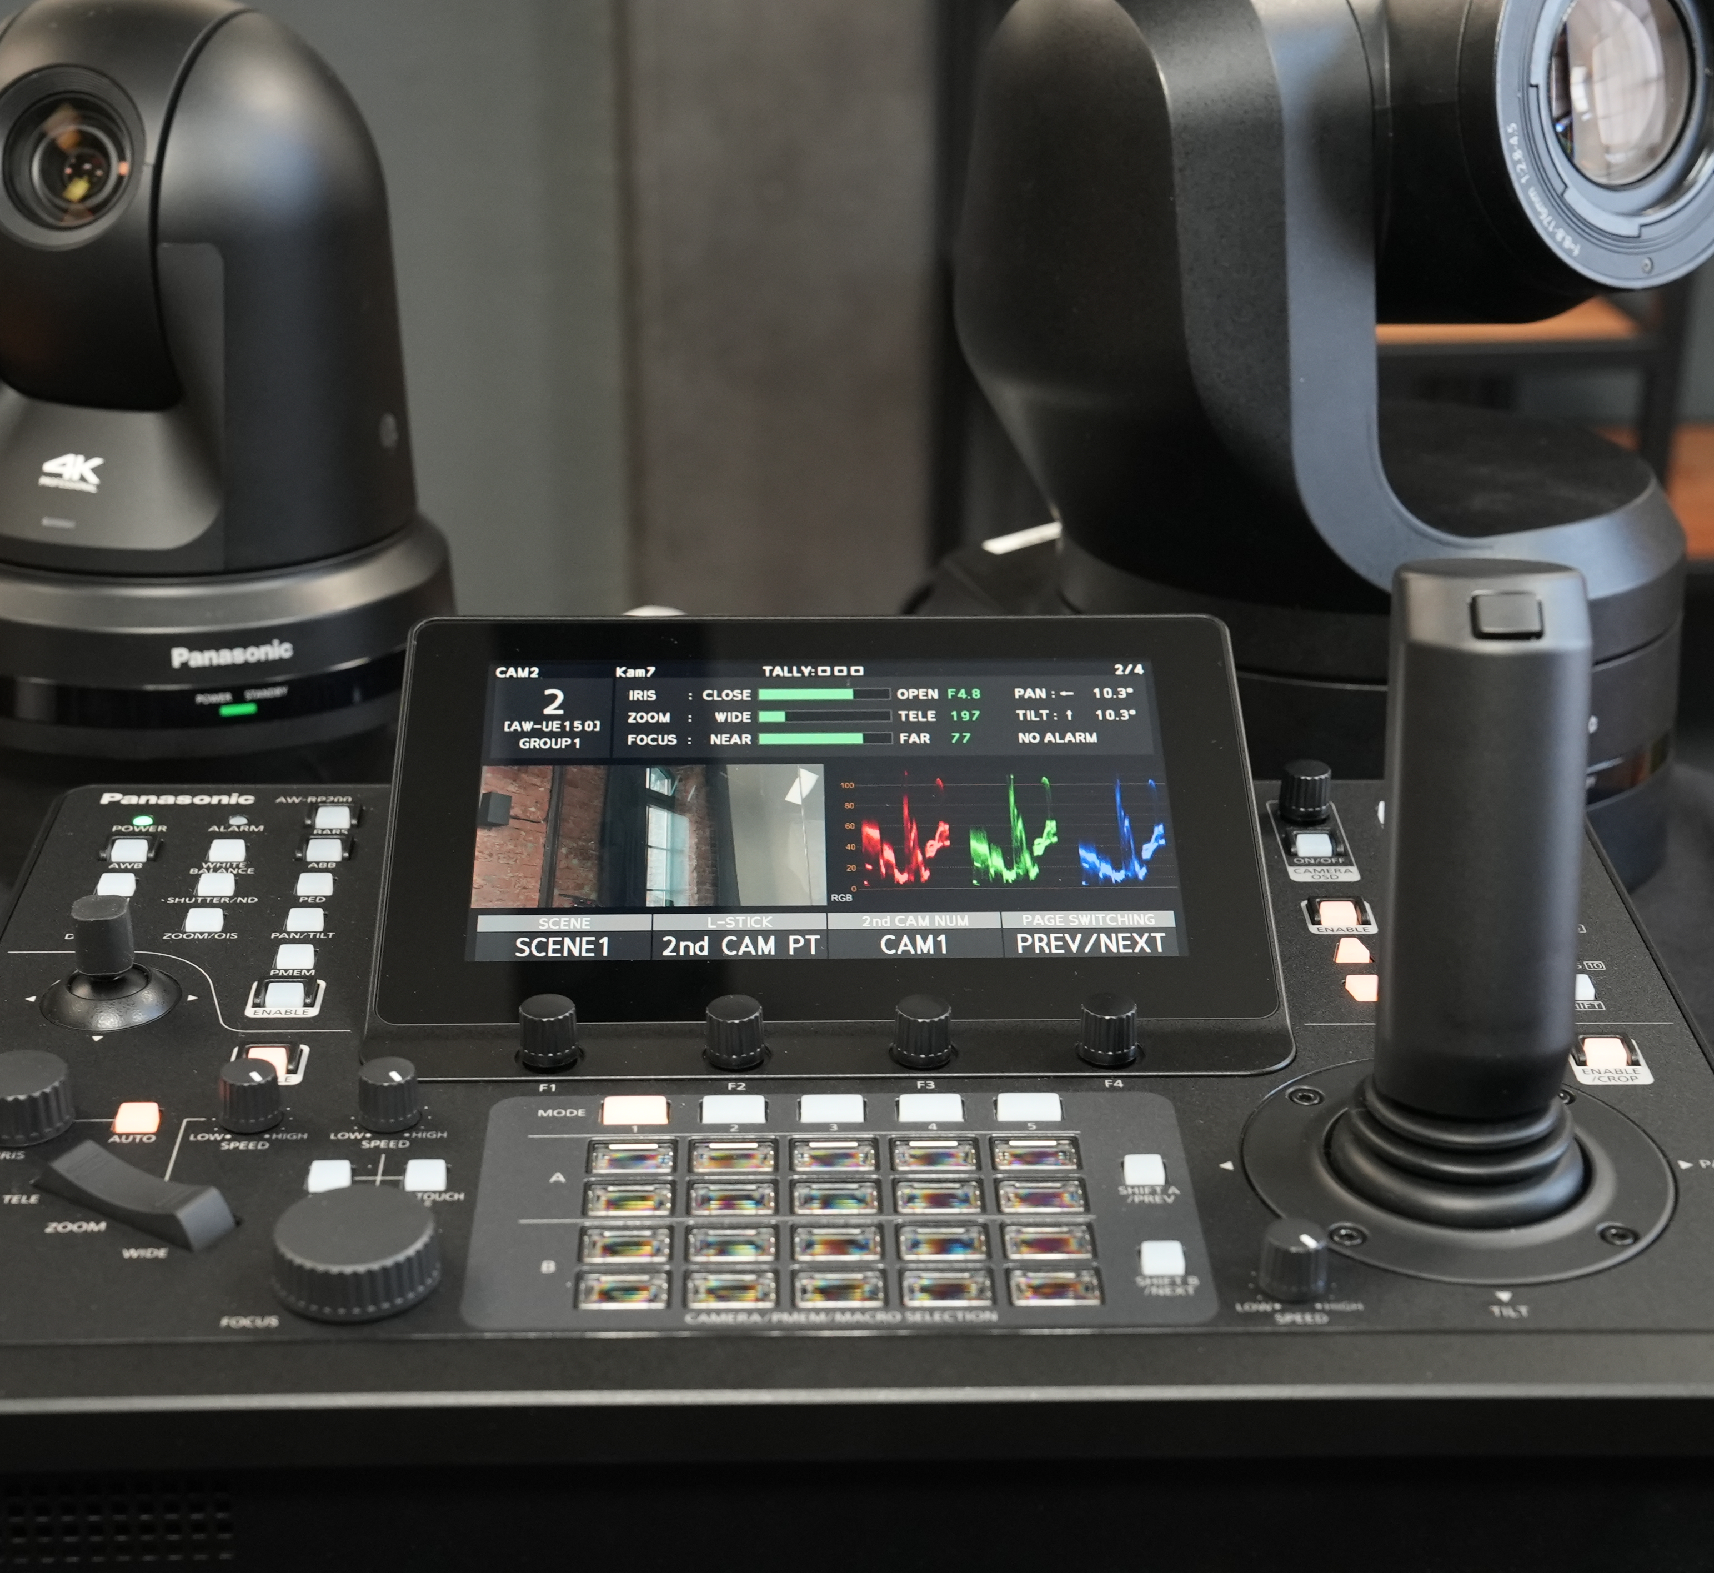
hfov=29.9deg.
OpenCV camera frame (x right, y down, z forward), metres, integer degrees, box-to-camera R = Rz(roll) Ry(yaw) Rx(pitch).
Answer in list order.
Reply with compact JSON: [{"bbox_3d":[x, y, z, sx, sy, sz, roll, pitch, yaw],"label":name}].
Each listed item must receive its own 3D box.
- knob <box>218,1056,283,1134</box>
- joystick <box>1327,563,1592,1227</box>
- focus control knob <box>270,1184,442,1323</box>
[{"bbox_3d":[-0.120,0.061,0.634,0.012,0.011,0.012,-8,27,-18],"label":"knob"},{"bbox_3d":[0.115,0.017,0.597,0.051,0.122,0.051,-2,25,-1],"label":"joystick"},{"bbox_3d":[-0.091,0.084,0.581,0.030,0.010,0.030,0,25,-2],"label":"focus control knob"}]

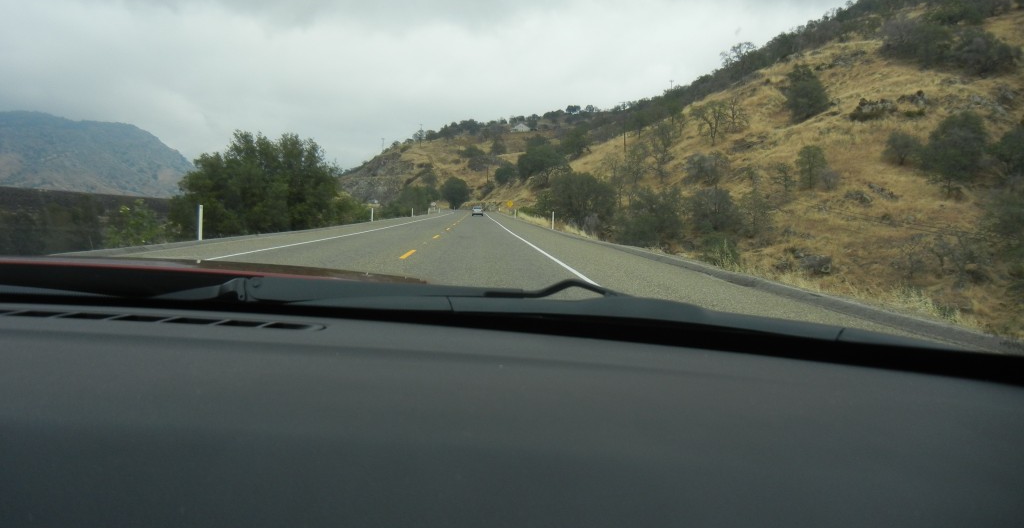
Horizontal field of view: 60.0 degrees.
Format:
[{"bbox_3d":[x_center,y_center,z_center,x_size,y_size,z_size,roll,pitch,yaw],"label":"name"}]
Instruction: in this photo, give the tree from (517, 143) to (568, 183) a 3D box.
[{"bbox_3d":[6.701,-22.301,195.000,11.430,8.790,10.850,2,3,2],"label":"tree"}]

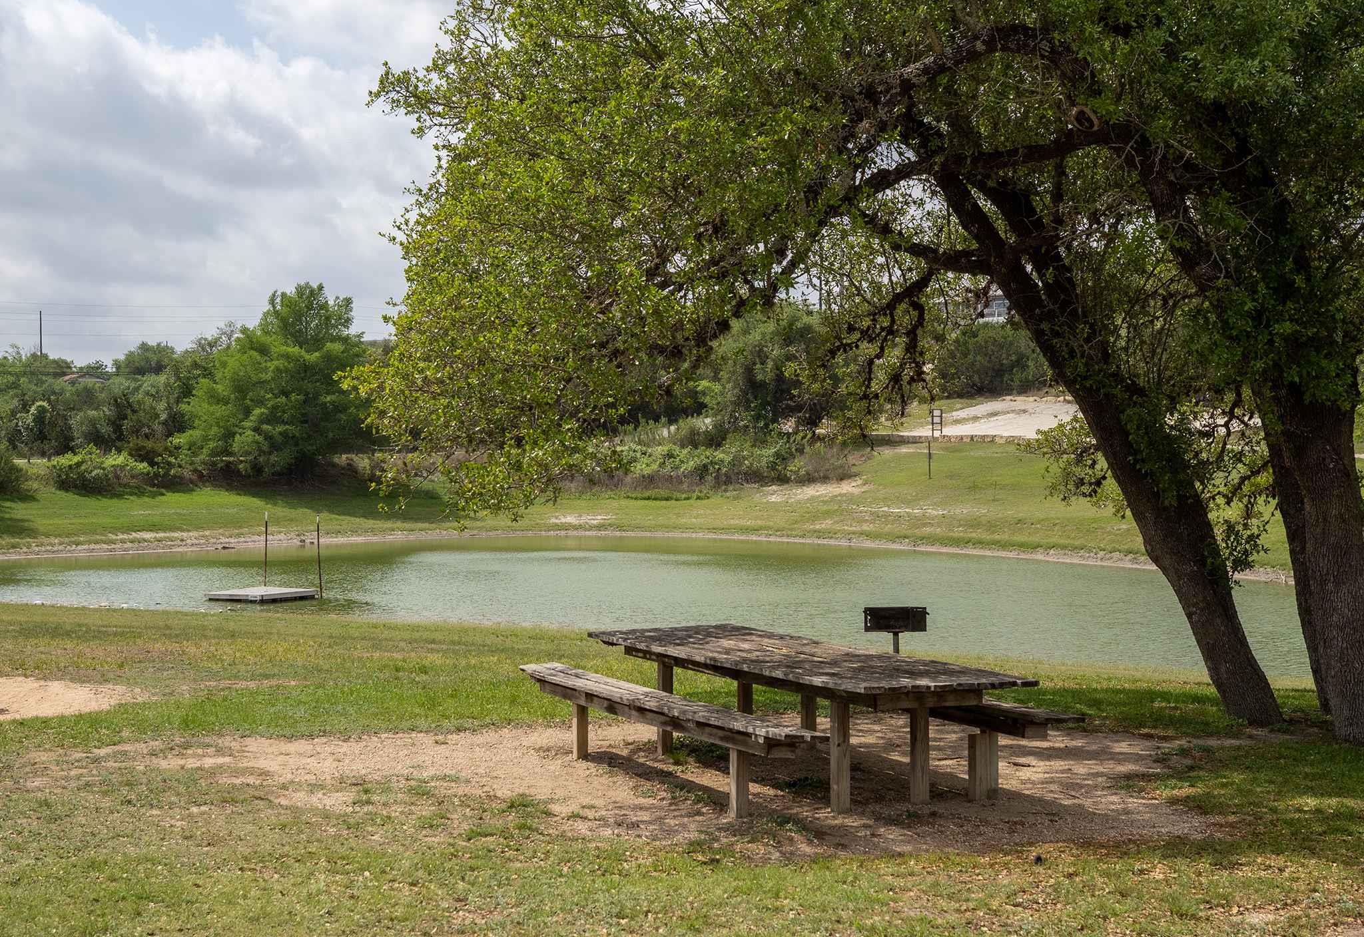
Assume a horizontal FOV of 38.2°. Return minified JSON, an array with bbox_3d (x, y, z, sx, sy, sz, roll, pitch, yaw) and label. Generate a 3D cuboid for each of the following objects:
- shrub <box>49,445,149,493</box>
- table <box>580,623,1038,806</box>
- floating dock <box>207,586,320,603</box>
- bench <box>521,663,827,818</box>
[{"bbox_3d":[-23.942,0.066,81.000,4.250,1.930,3.100,0,0,-16],"label":"shrub"},{"bbox_3d":[0.639,1.505,11.987,1.087,0.767,3.651,0,0,-26],"label":"table"},{"bbox_3d":[-9.164,2.791,43.001,1.580,0.210,2.000,0,0,24],"label":"floating dock"},{"bbox_3d":[-0.168,1.617,11.669,0.273,0.543,3.726,0,0,-26],"label":"bench"}]

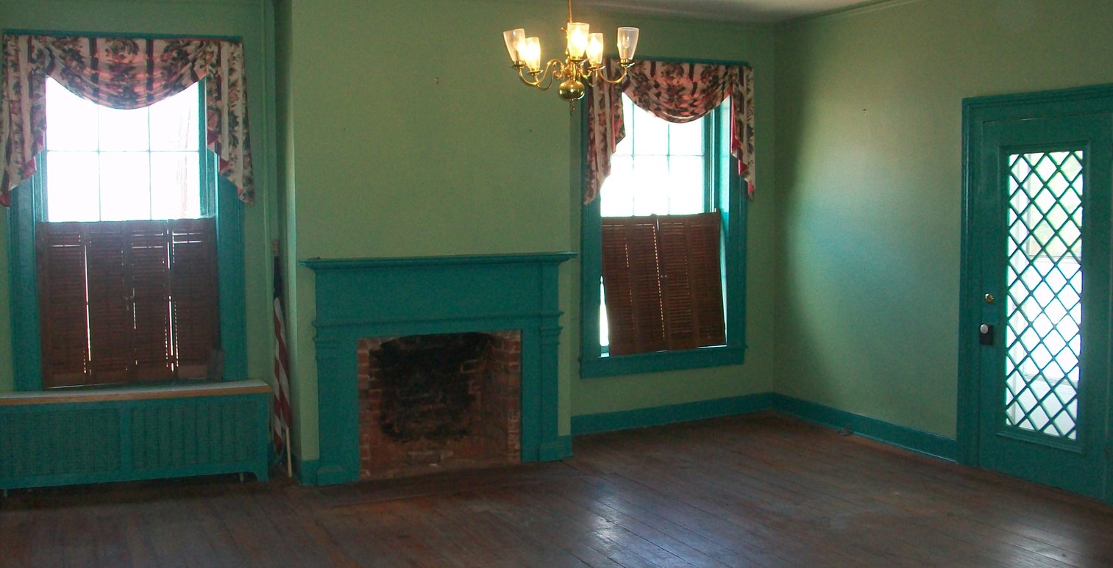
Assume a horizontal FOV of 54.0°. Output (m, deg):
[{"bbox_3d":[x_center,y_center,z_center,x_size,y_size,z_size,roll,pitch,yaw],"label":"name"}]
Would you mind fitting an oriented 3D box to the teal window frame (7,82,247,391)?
[{"bbox_3d":[-2.511,-0.404,6.460,1.296,2.098,0.186,-2,5,-25],"label":"teal window frame"}]

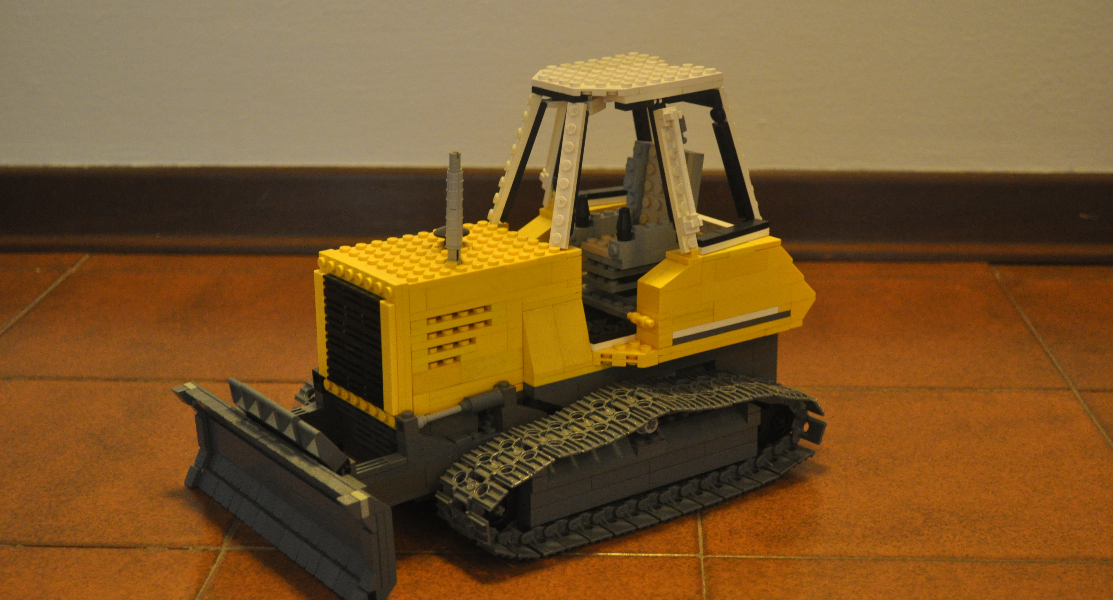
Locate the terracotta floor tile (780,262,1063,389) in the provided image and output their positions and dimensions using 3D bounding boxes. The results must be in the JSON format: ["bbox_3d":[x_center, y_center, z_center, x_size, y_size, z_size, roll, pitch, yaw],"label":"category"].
[{"bbox_3d":[0.177,0.019,0.945,0.198,0.010,0.208,0,18,3],"label":"terracotta floor tile"}]

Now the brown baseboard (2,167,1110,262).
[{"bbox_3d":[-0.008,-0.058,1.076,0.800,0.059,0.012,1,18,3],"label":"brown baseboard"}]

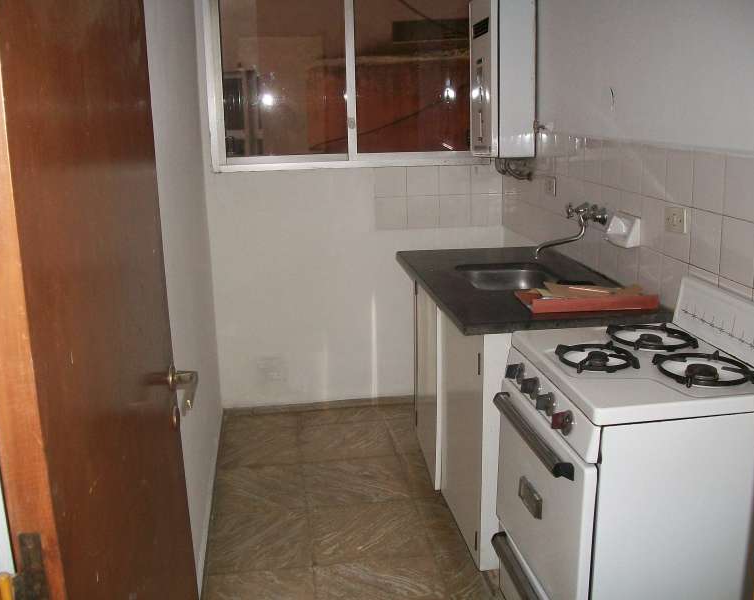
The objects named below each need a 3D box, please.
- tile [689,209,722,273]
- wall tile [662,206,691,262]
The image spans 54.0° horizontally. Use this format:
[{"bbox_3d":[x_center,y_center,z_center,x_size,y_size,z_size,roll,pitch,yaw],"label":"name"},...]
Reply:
[{"bbox_3d":[0.857,-0.154,1.920,0.010,0.152,0.141,-3,16,-8],"label":"tile"},{"bbox_3d":[0.836,-0.189,2.050,0.010,0.152,0.141,-3,16,-8],"label":"wall tile"}]

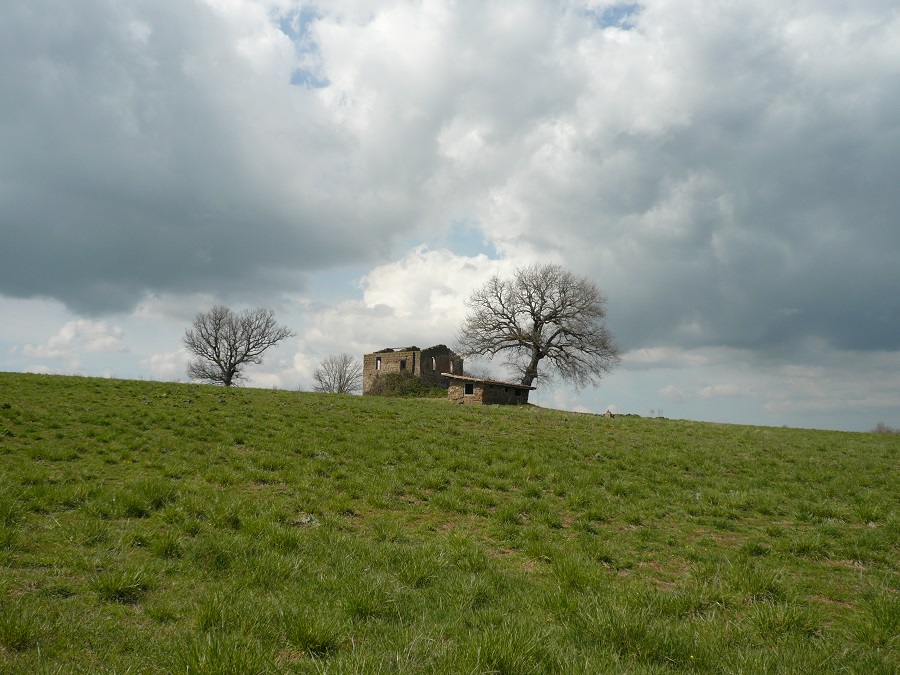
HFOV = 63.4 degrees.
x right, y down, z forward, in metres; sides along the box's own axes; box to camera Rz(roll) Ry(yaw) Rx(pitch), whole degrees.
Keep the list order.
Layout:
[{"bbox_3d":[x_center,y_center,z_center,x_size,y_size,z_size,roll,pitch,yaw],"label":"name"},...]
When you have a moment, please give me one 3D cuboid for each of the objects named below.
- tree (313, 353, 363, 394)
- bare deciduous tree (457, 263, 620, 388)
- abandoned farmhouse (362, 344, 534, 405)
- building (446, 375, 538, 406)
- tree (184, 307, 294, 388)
[{"bbox_3d":[-15.563,5.306,103.000,7.548,6.367,7.171,0,-8,0],"label":"tree"},{"bbox_3d":[10.514,-0.827,86.000,18.678,16.066,17.744,0,-8,0],"label":"bare deciduous tree"},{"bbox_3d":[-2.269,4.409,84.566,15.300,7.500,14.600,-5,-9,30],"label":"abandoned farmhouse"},{"bbox_3d":[4.365,5.910,78.510,5.000,3.450,12.300,-5,-9,30],"label":"building"},{"bbox_3d":[-28.114,1.199,97.000,14.346,11.192,13.629,0,-8,0],"label":"tree"}]

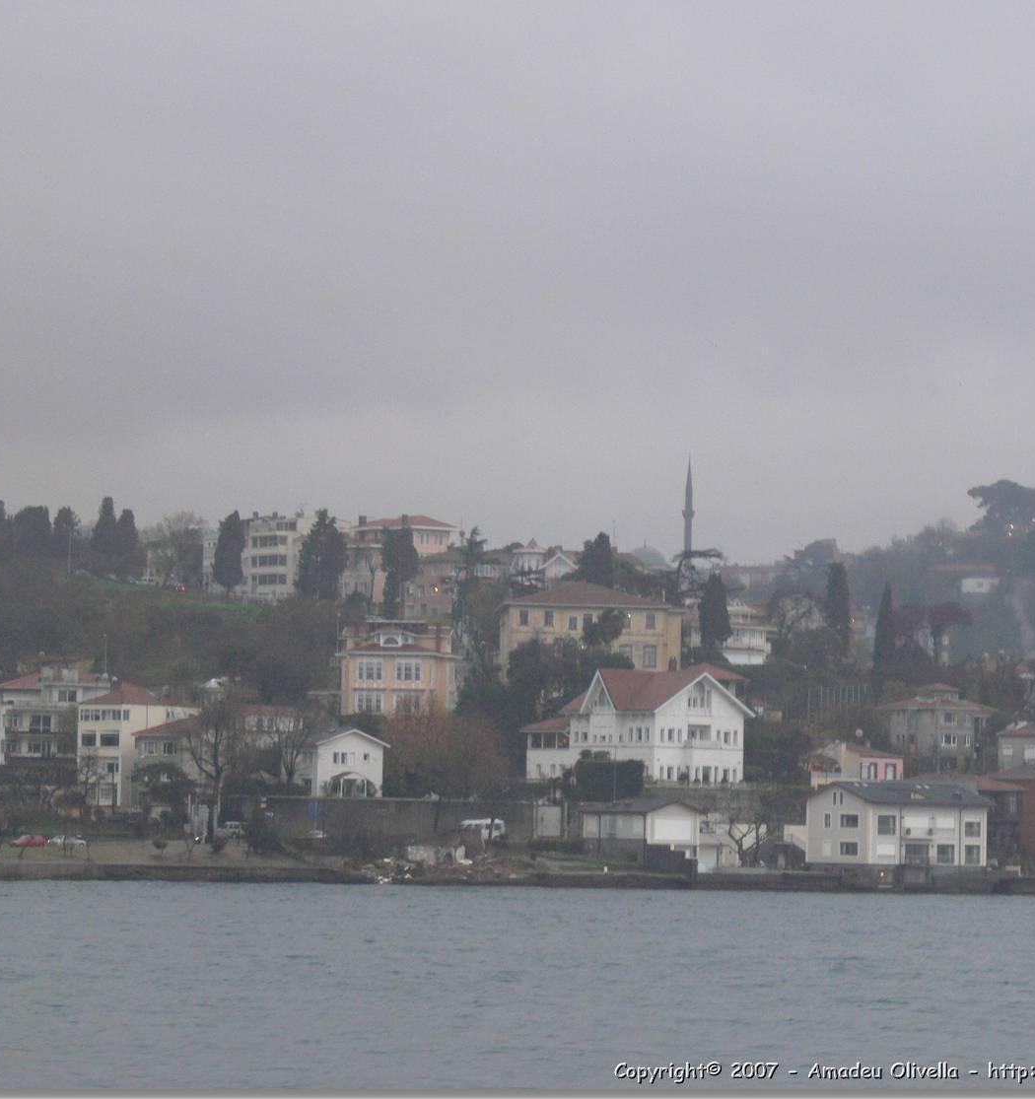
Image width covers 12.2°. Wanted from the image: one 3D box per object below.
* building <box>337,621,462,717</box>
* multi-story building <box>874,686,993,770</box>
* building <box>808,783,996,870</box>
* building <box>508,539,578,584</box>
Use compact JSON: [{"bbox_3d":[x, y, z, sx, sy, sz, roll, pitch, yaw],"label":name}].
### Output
[{"bbox_3d":[-14.700,14.930,603.000,15.000,12.000,12.000,1,-3,3],"label":"building"},{"bbox_3d":[54.210,23.410,630.000,11.000,11.700,11.000,3,-4,-37],"label":"multi-story building"},{"bbox_3d":[41.570,29.900,528.530,16.460,9.270,11.760,4,-4,-33],"label":"building"},{"bbox_3d":[3.951,2.501,760.000,10.000,8.500,10.000,1,-3,7],"label":"building"}]

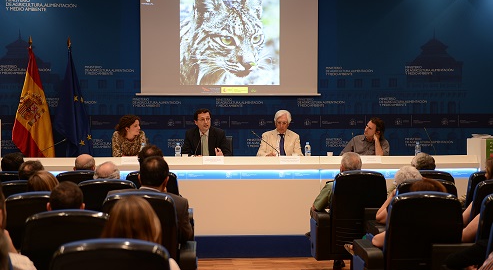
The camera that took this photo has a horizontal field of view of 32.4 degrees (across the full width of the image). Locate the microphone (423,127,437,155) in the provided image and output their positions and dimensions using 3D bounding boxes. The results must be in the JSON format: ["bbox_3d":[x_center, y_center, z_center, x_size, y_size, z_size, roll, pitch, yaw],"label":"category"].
[{"bbox_3d":[1.870,0.097,8.600,0.180,0.330,0.090,1,1,37],"label":"microphone"}]

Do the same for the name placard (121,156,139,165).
[{"bbox_3d":[-1.114,0.244,8.200,0.205,0.085,0.060,0,1,-3],"label":"name placard"}]

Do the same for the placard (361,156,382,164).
[{"bbox_3d":[1.220,0.244,8.280,0.205,0.085,0.060,0,1,-3],"label":"placard"}]

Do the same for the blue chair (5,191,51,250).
[{"bbox_3d":[-1.285,0.785,5.330,0.530,0.900,0.630,0,1,-3],"label":"blue chair"}]

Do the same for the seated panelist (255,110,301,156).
[{"bbox_3d":[0.388,0.358,9.400,0.520,1.280,0.720,0,1,1],"label":"seated panelist"}]

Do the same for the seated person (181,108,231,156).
[{"bbox_3d":[-0.420,0.351,8.700,0.530,1.280,0.750,0,1,-5],"label":"seated person"}]

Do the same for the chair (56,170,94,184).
[{"bbox_3d":[-1.547,0.819,8.249,0.620,0.965,0.660,0,1,-3],"label":"chair"}]

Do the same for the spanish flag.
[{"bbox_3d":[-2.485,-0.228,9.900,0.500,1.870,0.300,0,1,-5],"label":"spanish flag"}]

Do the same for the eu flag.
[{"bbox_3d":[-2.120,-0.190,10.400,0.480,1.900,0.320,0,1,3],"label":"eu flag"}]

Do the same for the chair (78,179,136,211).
[{"bbox_3d":[-1.118,0.840,7.080,0.620,0.965,0.660,0,1,-3],"label":"chair"}]

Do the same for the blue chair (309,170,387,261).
[{"bbox_3d":[0.985,0.819,8.249,0.660,0.965,0.660,0,1,-4],"label":"blue chair"}]

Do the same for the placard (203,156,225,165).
[{"bbox_3d":[-0.339,0.265,8.800,0.220,0.085,0.050,0,1,3],"label":"placard"}]

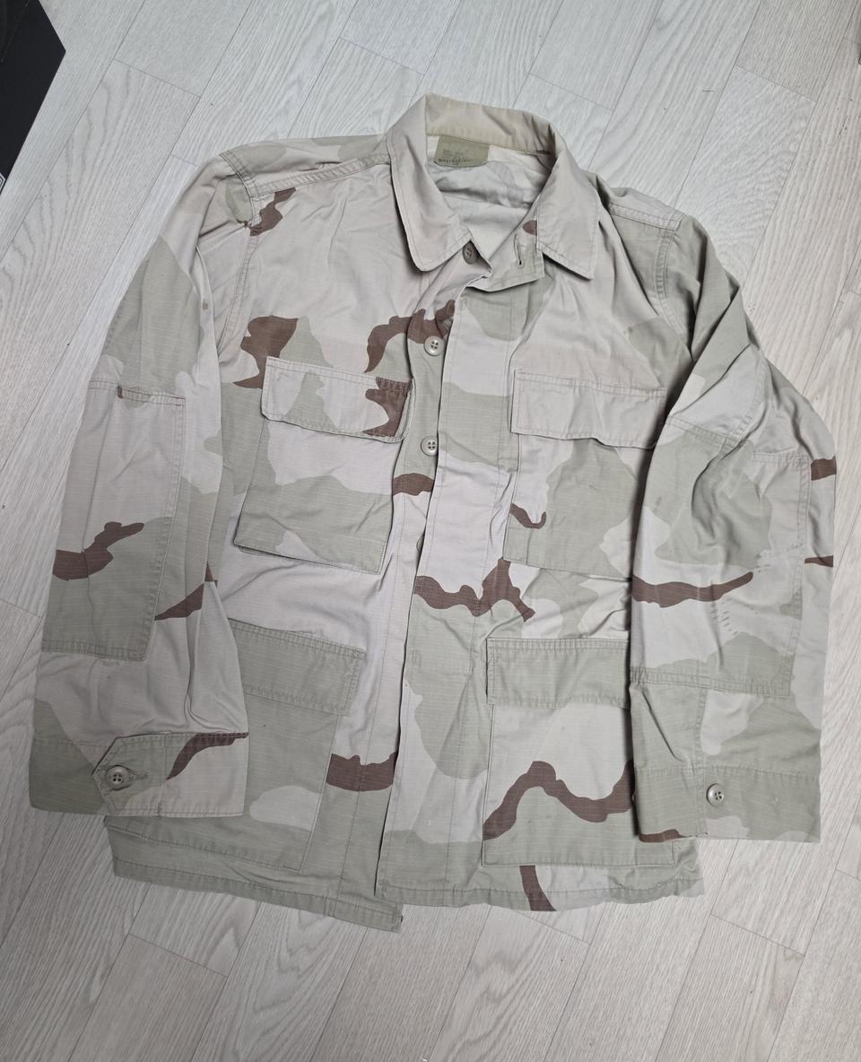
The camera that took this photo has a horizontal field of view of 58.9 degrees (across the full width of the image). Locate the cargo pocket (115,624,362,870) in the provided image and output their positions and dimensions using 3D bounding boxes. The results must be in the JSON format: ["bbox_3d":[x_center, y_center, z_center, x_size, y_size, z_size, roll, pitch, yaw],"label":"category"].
[{"bbox_3d":[-0.170,0.183,0.678,0.179,0.020,0.200,16,83,-2],"label":"cargo pocket"}]

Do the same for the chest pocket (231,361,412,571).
[{"bbox_3d":[-0.098,-0.063,0.704,0.137,0.020,0.186,9,83,-2],"label":"chest pocket"}]

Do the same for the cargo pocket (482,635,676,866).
[{"bbox_3d":[0.138,0.199,0.694,0.180,0.020,0.202,2,84,-3],"label":"cargo pocket"}]

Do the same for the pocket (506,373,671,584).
[{"bbox_3d":[0.145,-0.056,0.717,0.147,0.020,0.180,5,83,-3],"label":"pocket"}]

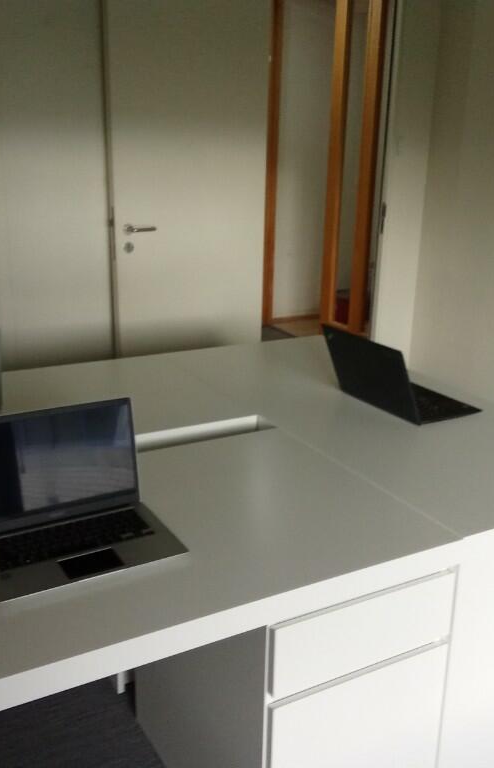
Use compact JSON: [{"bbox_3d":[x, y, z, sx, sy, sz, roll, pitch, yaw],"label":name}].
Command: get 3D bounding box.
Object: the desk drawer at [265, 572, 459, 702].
[{"bbox_3d":[0.111,0.385,1.655,0.408,0.141,0.423,-8,20,-29],"label":"desk drawer"}]

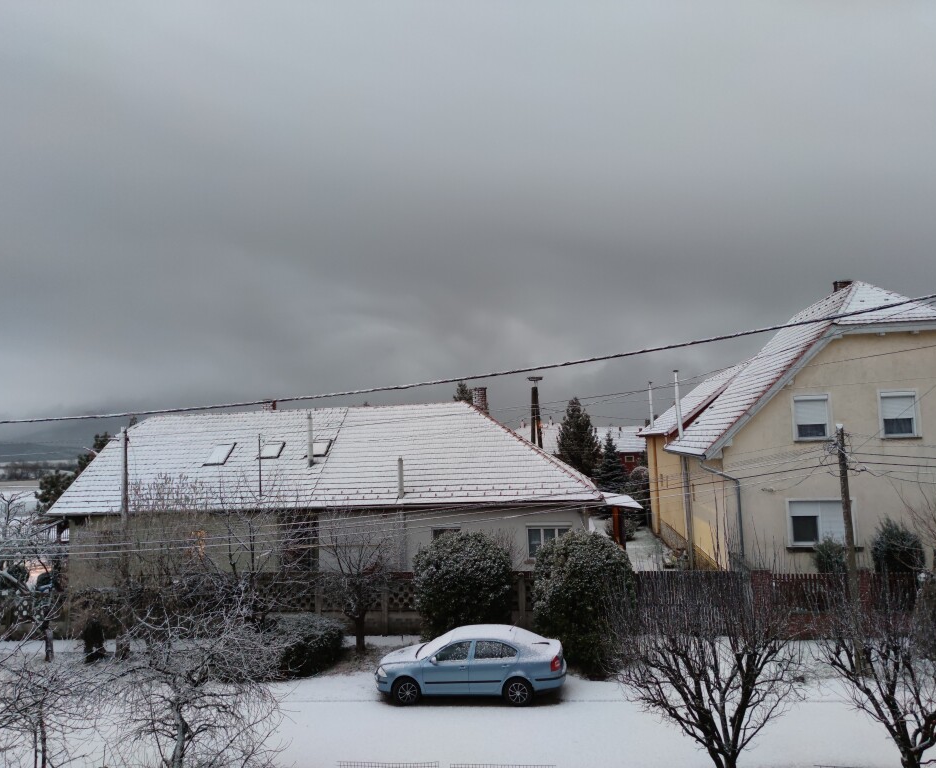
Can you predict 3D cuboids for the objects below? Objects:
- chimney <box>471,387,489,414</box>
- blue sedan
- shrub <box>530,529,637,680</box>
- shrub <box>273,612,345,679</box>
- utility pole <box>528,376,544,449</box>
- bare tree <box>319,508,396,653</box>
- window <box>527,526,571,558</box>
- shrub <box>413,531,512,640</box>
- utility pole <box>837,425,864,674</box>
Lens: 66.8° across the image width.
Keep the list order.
[{"bbox_3d":[0.490,0.716,30.800,0.680,1.250,0.620,-3,-4,8],"label":"chimney"},{"bbox_3d":[0.040,6.810,17.280,4.570,1.480,1.780,-2,-4,6],"label":"blue sedan"},{"bbox_3d":[3.201,5.874,19.828,2.774,3.412,2.600,-2,-4,6],"label":"shrub"},{"bbox_3d":[-4.437,7.204,19.949,2.000,1.314,1.900,-2,-4,6],"label":"shrub"},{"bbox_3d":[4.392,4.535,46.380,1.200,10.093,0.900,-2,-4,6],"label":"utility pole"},{"bbox_3d":[-3.340,5.849,21.155,2.307,4.119,2.200,-2,-4,6],"label":"bare tree"},{"bbox_3d":[2.996,5.834,26.100,1.600,1.200,0.150,-3,-4,8],"label":"window"},{"bbox_3d":[-0.160,6.033,20.529,2.859,3.436,2.700,-2,-4,6],"label":"shrub"},{"bbox_3d":[9.558,4.121,17.782,0.280,6.156,0.260,-2,-4,6],"label":"utility pole"}]

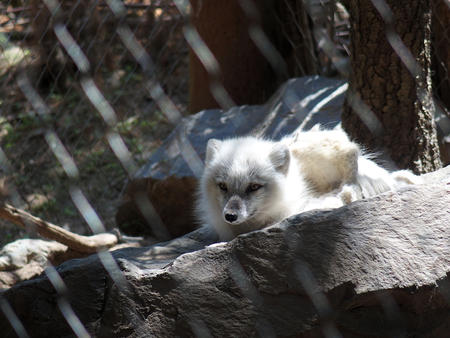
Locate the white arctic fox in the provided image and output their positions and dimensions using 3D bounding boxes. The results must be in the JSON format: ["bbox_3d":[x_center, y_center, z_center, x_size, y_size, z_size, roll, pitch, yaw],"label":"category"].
[{"bbox_3d":[0.135,0.031,6.450,0.250,0.200,0.470,9,15,37],"label":"white arctic fox"}]

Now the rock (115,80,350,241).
[{"bbox_3d":[0.021,-0.019,6.950,0.450,0.220,0.420,0,12,0],"label":"rock"}]

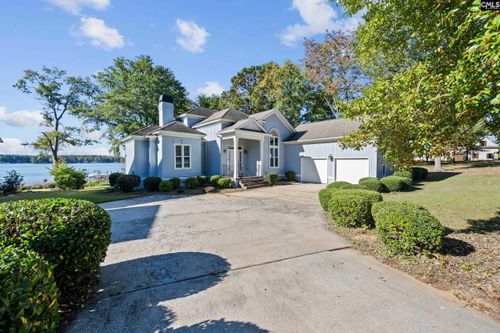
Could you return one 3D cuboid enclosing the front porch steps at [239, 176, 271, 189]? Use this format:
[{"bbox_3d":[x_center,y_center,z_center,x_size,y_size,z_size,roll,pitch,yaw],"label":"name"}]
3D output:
[{"bbox_3d":[0.354,1.275,15.300,2.900,0.620,1.050,-1,2,-44],"label":"front porch steps"}]

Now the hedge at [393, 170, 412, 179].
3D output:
[{"bbox_3d":[10.061,0.752,12.816,1.293,0.903,1.293,1,2,38],"label":"hedge"}]

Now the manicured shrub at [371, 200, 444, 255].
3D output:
[{"bbox_3d":[2.905,1.106,3.642,1.026,0.861,1.129,1,2,39],"label":"manicured shrub"}]

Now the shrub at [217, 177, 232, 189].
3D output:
[{"bbox_3d":[-1.651,1.076,12.731,1.005,0.699,1.005,0,1,-7],"label":"shrub"}]

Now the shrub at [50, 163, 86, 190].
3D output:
[{"bbox_3d":[-11.919,0.618,12.860,1.738,1.830,1.738,-1,2,-43],"label":"shrub"}]

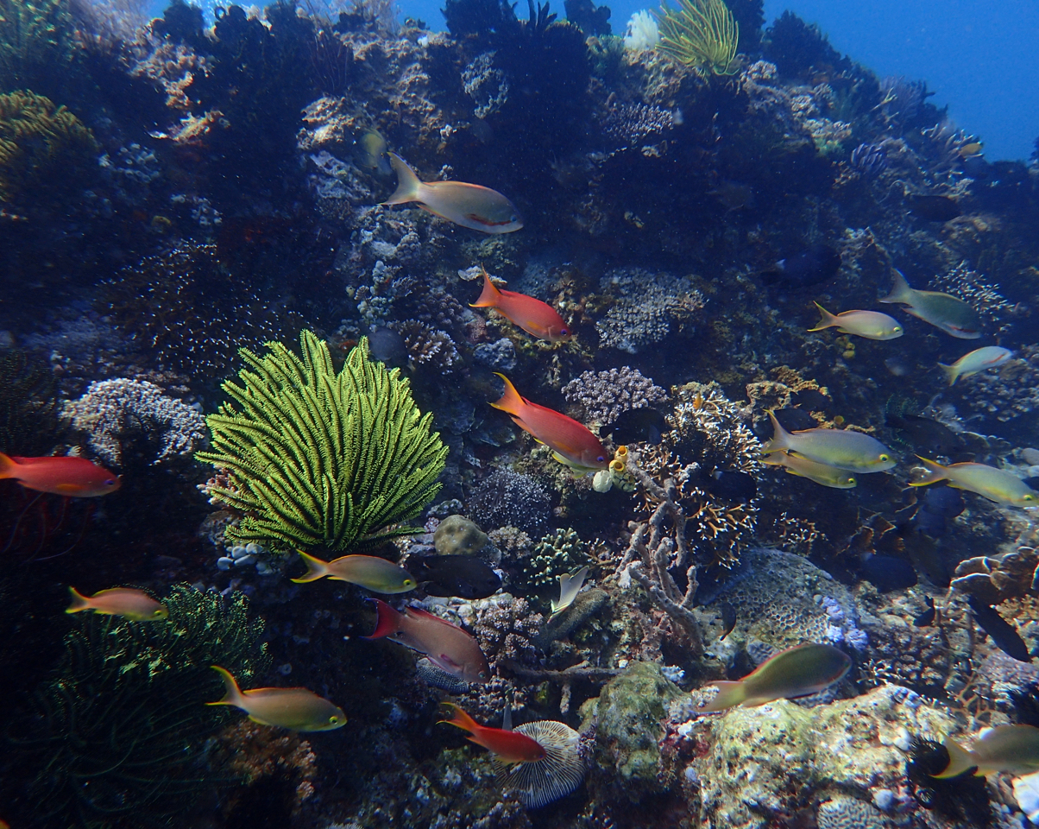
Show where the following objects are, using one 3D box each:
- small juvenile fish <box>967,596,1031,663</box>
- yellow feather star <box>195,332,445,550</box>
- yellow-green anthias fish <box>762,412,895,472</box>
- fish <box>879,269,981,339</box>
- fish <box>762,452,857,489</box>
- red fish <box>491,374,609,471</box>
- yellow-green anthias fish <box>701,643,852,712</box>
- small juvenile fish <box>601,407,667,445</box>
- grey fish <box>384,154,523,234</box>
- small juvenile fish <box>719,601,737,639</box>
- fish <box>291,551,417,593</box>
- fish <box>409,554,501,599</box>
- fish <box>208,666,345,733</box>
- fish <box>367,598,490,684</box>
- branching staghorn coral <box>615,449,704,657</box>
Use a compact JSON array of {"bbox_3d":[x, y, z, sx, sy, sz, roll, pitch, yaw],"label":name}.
[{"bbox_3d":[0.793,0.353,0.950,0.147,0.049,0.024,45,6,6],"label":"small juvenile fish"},{"bbox_3d":[-0.275,0.037,0.800,0.335,0.290,0.270,0,10,0],"label":"yellow feather star"},{"bbox_3d":[0.376,0.033,0.700,0.150,0.053,0.023,11,12,12],"label":"yellow-green anthias fish"},{"bbox_3d":[0.607,-0.163,0.850,0.149,0.054,0.023,30,16,8],"label":"fish"},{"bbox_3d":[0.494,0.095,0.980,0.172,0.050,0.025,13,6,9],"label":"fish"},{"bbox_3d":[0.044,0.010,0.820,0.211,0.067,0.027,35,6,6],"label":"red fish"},{"bbox_3d":[0.291,0.300,0.650,0.184,0.057,0.028,-11,11,-5],"label":"yellow-green anthias fish"},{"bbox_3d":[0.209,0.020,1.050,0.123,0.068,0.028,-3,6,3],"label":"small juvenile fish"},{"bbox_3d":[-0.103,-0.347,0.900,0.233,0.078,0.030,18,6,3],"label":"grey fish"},{"bbox_3d":[0.283,0.279,0.780,0.022,0.055,0.011,-1,-32,18],"label":"small juvenile fish"},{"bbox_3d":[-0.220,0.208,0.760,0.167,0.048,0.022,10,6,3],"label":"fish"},{"bbox_3d":[-0.083,0.210,0.740,0.121,0.054,0.024,8,10,0],"label":"fish"},{"bbox_3d":[-0.266,0.312,0.630,0.156,0.047,0.024,12,11,5],"label":"fish"},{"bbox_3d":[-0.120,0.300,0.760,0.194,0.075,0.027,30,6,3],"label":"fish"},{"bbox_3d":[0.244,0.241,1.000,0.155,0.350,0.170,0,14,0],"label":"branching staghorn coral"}]

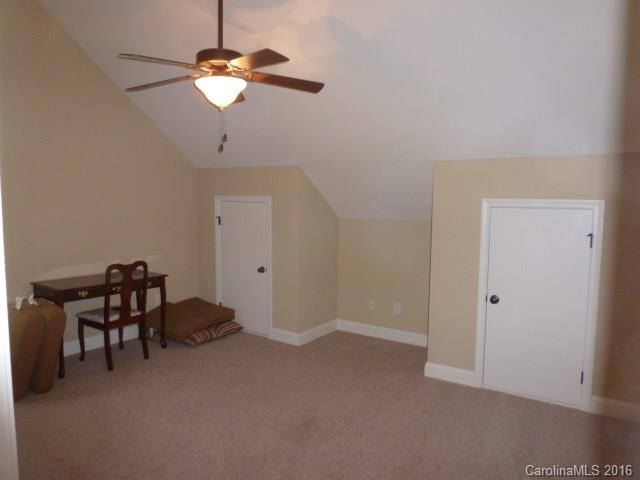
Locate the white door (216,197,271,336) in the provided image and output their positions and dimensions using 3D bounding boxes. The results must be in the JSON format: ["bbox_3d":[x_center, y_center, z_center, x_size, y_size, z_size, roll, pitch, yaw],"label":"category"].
[{"bbox_3d":[-0.906,0.299,5.196,0.830,1.600,0.060,4,6,33],"label":"white door"}]

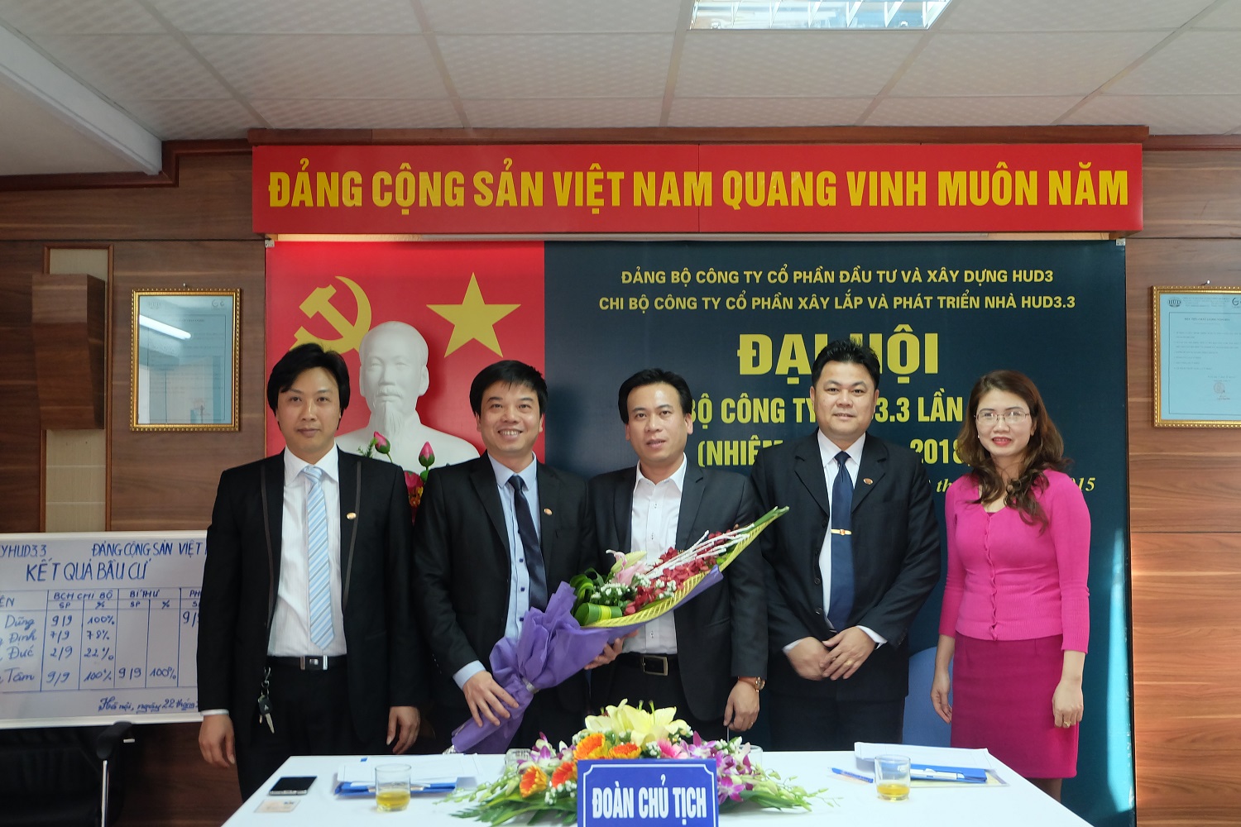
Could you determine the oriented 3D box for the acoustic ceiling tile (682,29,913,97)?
[{"bbox_3d":[0.448,-0.930,3.489,0.600,0.020,0.575,0,-2,-1],"label":"acoustic ceiling tile"}]

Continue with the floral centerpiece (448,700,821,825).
[{"bbox_3d":[0.026,0.619,2.398,0.681,0.179,0.380,0,-2,-1],"label":"floral centerpiece"}]

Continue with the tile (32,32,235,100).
[{"bbox_3d":[-1.250,-0.897,3.394,0.380,0.018,0.600,0,-1,-1],"label":"tile"}]

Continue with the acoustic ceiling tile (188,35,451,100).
[{"bbox_3d":[-0.776,-0.923,3.473,0.600,0.020,0.575,0,-2,-1],"label":"acoustic ceiling tile"}]

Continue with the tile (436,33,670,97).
[{"bbox_3d":[-0.160,-0.905,3.406,0.600,0.018,0.600,0,-1,-1],"label":"tile"}]

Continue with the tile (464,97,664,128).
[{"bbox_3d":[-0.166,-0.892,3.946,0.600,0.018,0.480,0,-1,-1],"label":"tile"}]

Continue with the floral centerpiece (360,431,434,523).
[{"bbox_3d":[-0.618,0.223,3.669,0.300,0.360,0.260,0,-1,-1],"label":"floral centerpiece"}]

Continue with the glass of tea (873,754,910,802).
[{"bbox_3d":[0.520,0.696,2.498,0.069,0.077,0.069,0,-1,-1],"label":"glass of tea"}]

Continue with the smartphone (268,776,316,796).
[{"bbox_3d":[-0.649,0.742,2.606,0.072,0.009,0.130,0,-1,-1],"label":"smartphone"}]

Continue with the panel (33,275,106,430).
[{"bbox_3d":[-1.734,-0.191,4.117,0.175,0.472,0.140,0,-1,-1],"label":"panel"}]

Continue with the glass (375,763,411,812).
[{"bbox_3d":[-0.407,0.673,2.353,0.066,0.077,0.066,0,-2,-1],"label":"glass"}]

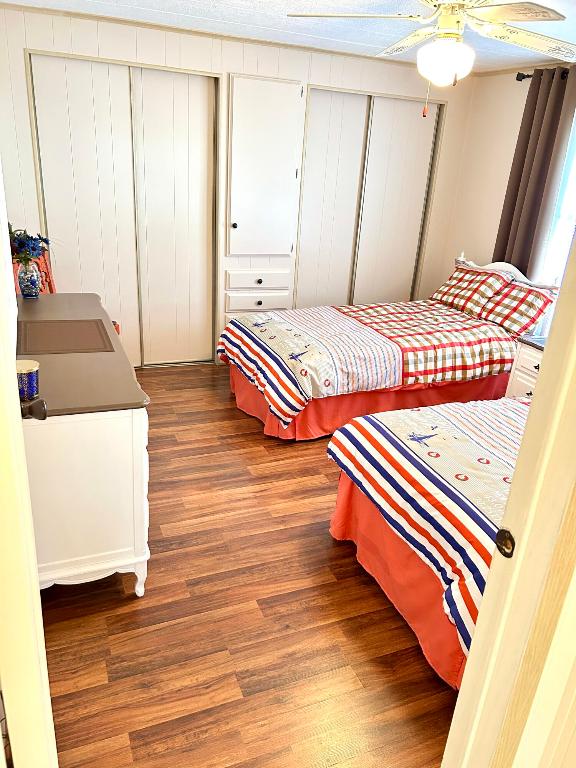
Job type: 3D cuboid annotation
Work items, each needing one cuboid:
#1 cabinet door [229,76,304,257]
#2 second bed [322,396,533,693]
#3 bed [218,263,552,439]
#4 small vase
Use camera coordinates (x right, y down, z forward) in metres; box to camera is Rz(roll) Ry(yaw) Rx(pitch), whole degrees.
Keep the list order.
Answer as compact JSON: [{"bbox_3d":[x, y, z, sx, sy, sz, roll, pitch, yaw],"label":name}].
[{"bbox_3d":[-0.157,-1.474,4.016,0.532,1.163,0.030,-7,24,-25],"label":"cabinet door"},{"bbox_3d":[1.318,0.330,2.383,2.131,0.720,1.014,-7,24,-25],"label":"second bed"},{"bbox_3d":[0.682,-0.338,3.845,2.124,0.816,1.066,-7,24,-25],"label":"bed"},{"bbox_3d":[-1.274,-0.514,2.846,0.105,0.162,0.105,-7,24,-25],"label":"small vase"}]

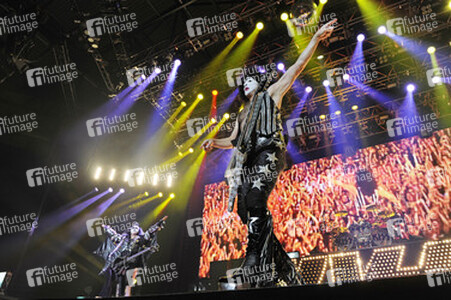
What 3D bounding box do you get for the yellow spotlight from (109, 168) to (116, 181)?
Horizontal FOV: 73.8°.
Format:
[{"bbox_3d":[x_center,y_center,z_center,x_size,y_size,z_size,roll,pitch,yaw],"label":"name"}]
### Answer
[{"bbox_3d":[-5.266,1.142,14.000,0.200,0.550,0.200,10,-28,-14],"label":"yellow spotlight"}]

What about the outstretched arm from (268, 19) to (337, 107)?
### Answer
[{"bbox_3d":[0.645,-0.738,2.495,0.150,0.160,0.782,24,-61,-28],"label":"outstretched arm"}]

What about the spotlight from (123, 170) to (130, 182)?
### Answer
[{"bbox_3d":[-4.680,1.253,14.200,0.210,0.600,0.200,13,-39,-16],"label":"spotlight"}]

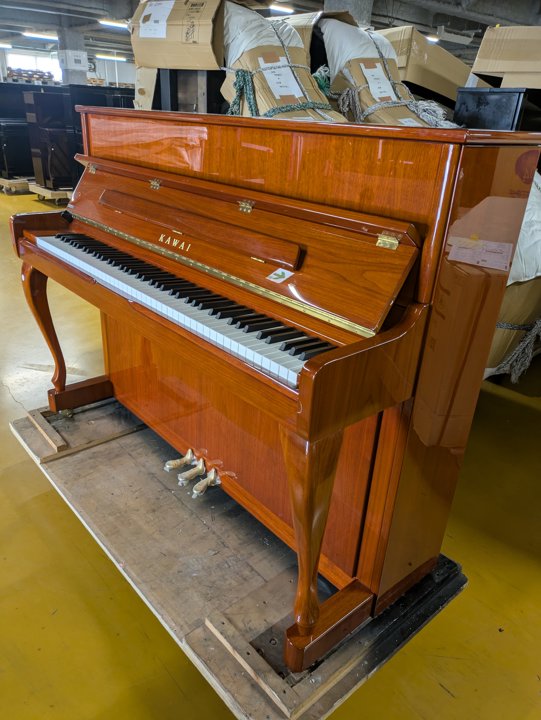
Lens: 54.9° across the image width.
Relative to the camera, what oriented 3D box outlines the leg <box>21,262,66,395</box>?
[{"bbox_3d":[-0.810,-0.107,1.880,0.115,0.520,0.062,-18,32,-38],"label":"leg"}]

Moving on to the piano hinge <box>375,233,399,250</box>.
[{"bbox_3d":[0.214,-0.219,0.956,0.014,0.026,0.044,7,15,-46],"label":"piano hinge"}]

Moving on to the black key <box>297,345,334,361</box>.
[{"bbox_3d":[0.091,-0.014,0.955,0.094,0.012,0.011,-18,32,-38],"label":"black key"}]

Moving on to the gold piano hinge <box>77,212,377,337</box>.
[{"bbox_3d":[-0.247,-0.270,1.352,0.012,0.018,1.310,0,20,-45],"label":"gold piano hinge"}]

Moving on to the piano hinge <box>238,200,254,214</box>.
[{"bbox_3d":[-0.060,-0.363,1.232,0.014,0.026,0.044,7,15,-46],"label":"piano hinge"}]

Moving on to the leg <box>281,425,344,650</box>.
[{"bbox_3d":[0.070,0.353,0.989,0.115,0.520,0.062,-18,32,-38],"label":"leg"}]

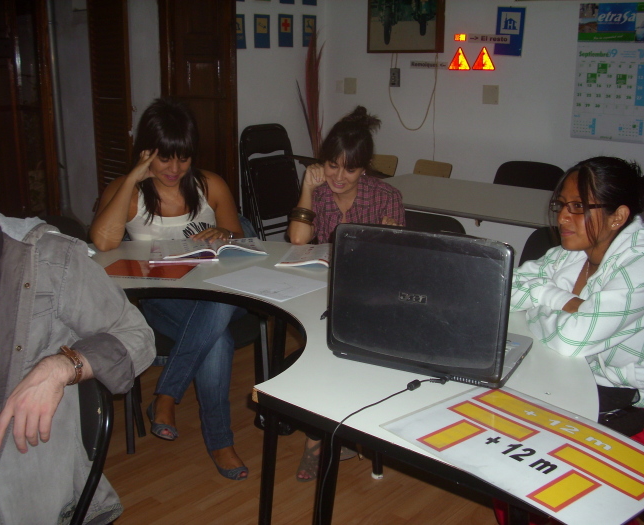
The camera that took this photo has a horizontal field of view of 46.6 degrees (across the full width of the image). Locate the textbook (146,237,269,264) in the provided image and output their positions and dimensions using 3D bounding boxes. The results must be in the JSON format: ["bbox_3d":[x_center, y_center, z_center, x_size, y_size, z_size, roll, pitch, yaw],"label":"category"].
[{"bbox_3d":[-0.359,-0.059,2.416,0.360,0.037,0.260,-2,15,-11],"label":"textbook"}]

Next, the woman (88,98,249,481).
[{"bbox_3d":[-0.505,0.046,2.624,0.520,1.205,0.720,-1,14,-6],"label":"woman"}]

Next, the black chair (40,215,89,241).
[{"bbox_3d":[-1.003,0.279,2.468,0.500,0.820,0.540,-2,14,-8],"label":"black chair"}]

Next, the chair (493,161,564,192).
[{"bbox_3d":[1.011,-0.130,4.154,0.500,0.820,0.540,14,19,41],"label":"chair"}]

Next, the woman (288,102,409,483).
[{"bbox_3d":[0.099,0.071,2.587,0.450,1.185,0.650,7,16,24],"label":"woman"}]

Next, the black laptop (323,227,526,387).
[{"bbox_3d":[0.235,0.050,1.526,0.360,0.275,0.265,8,16,26],"label":"black laptop"}]

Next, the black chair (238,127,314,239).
[{"bbox_3d":[-0.219,-0.327,4.407,0.160,0.990,0.460,-3,9,40],"label":"black chair"}]

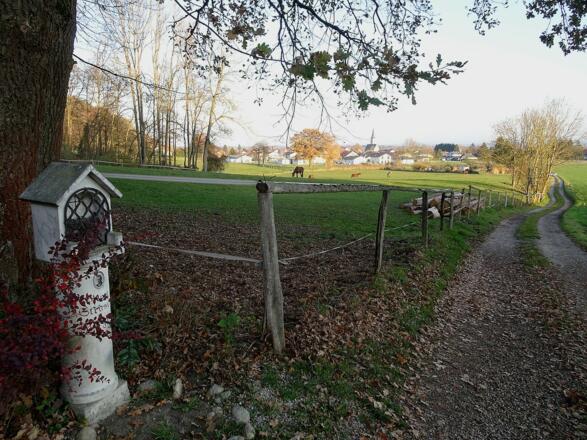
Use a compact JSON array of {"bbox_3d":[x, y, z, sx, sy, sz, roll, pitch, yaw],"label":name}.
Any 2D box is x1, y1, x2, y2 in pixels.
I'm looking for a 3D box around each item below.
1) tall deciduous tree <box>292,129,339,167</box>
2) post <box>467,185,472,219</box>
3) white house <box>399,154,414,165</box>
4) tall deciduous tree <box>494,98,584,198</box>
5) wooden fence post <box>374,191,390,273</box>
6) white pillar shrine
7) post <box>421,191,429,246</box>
[{"bbox_3d":[7.425,-25.490,143.859,17.000,13.403,15.500,0,10,0],"label":"tall deciduous tree"},{"bbox_3d":[7.387,-0.761,17.079,0.130,1.417,0.130,5,11,28],"label":"post"},{"bbox_3d":[77.590,-42.386,283.335,11.000,7.140,10.500,2,10,14],"label":"white house"},{"bbox_3d":[21.320,-5.889,35.266,7.900,8.653,7.500,0,10,0],"label":"tall deciduous tree"},{"bbox_3d":[1.267,0.174,5.799,0.140,1.193,0.140,8,11,28],"label":"wooden fence post"},{"bbox_3d":[-1.335,0.445,2.600,0.420,1.600,0.430,6,11,30],"label":"white pillar shrine"},{"bbox_3d":[2.791,-0.030,8.646,0.130,1.220,0.130,2,11,28],"label":"post"}]

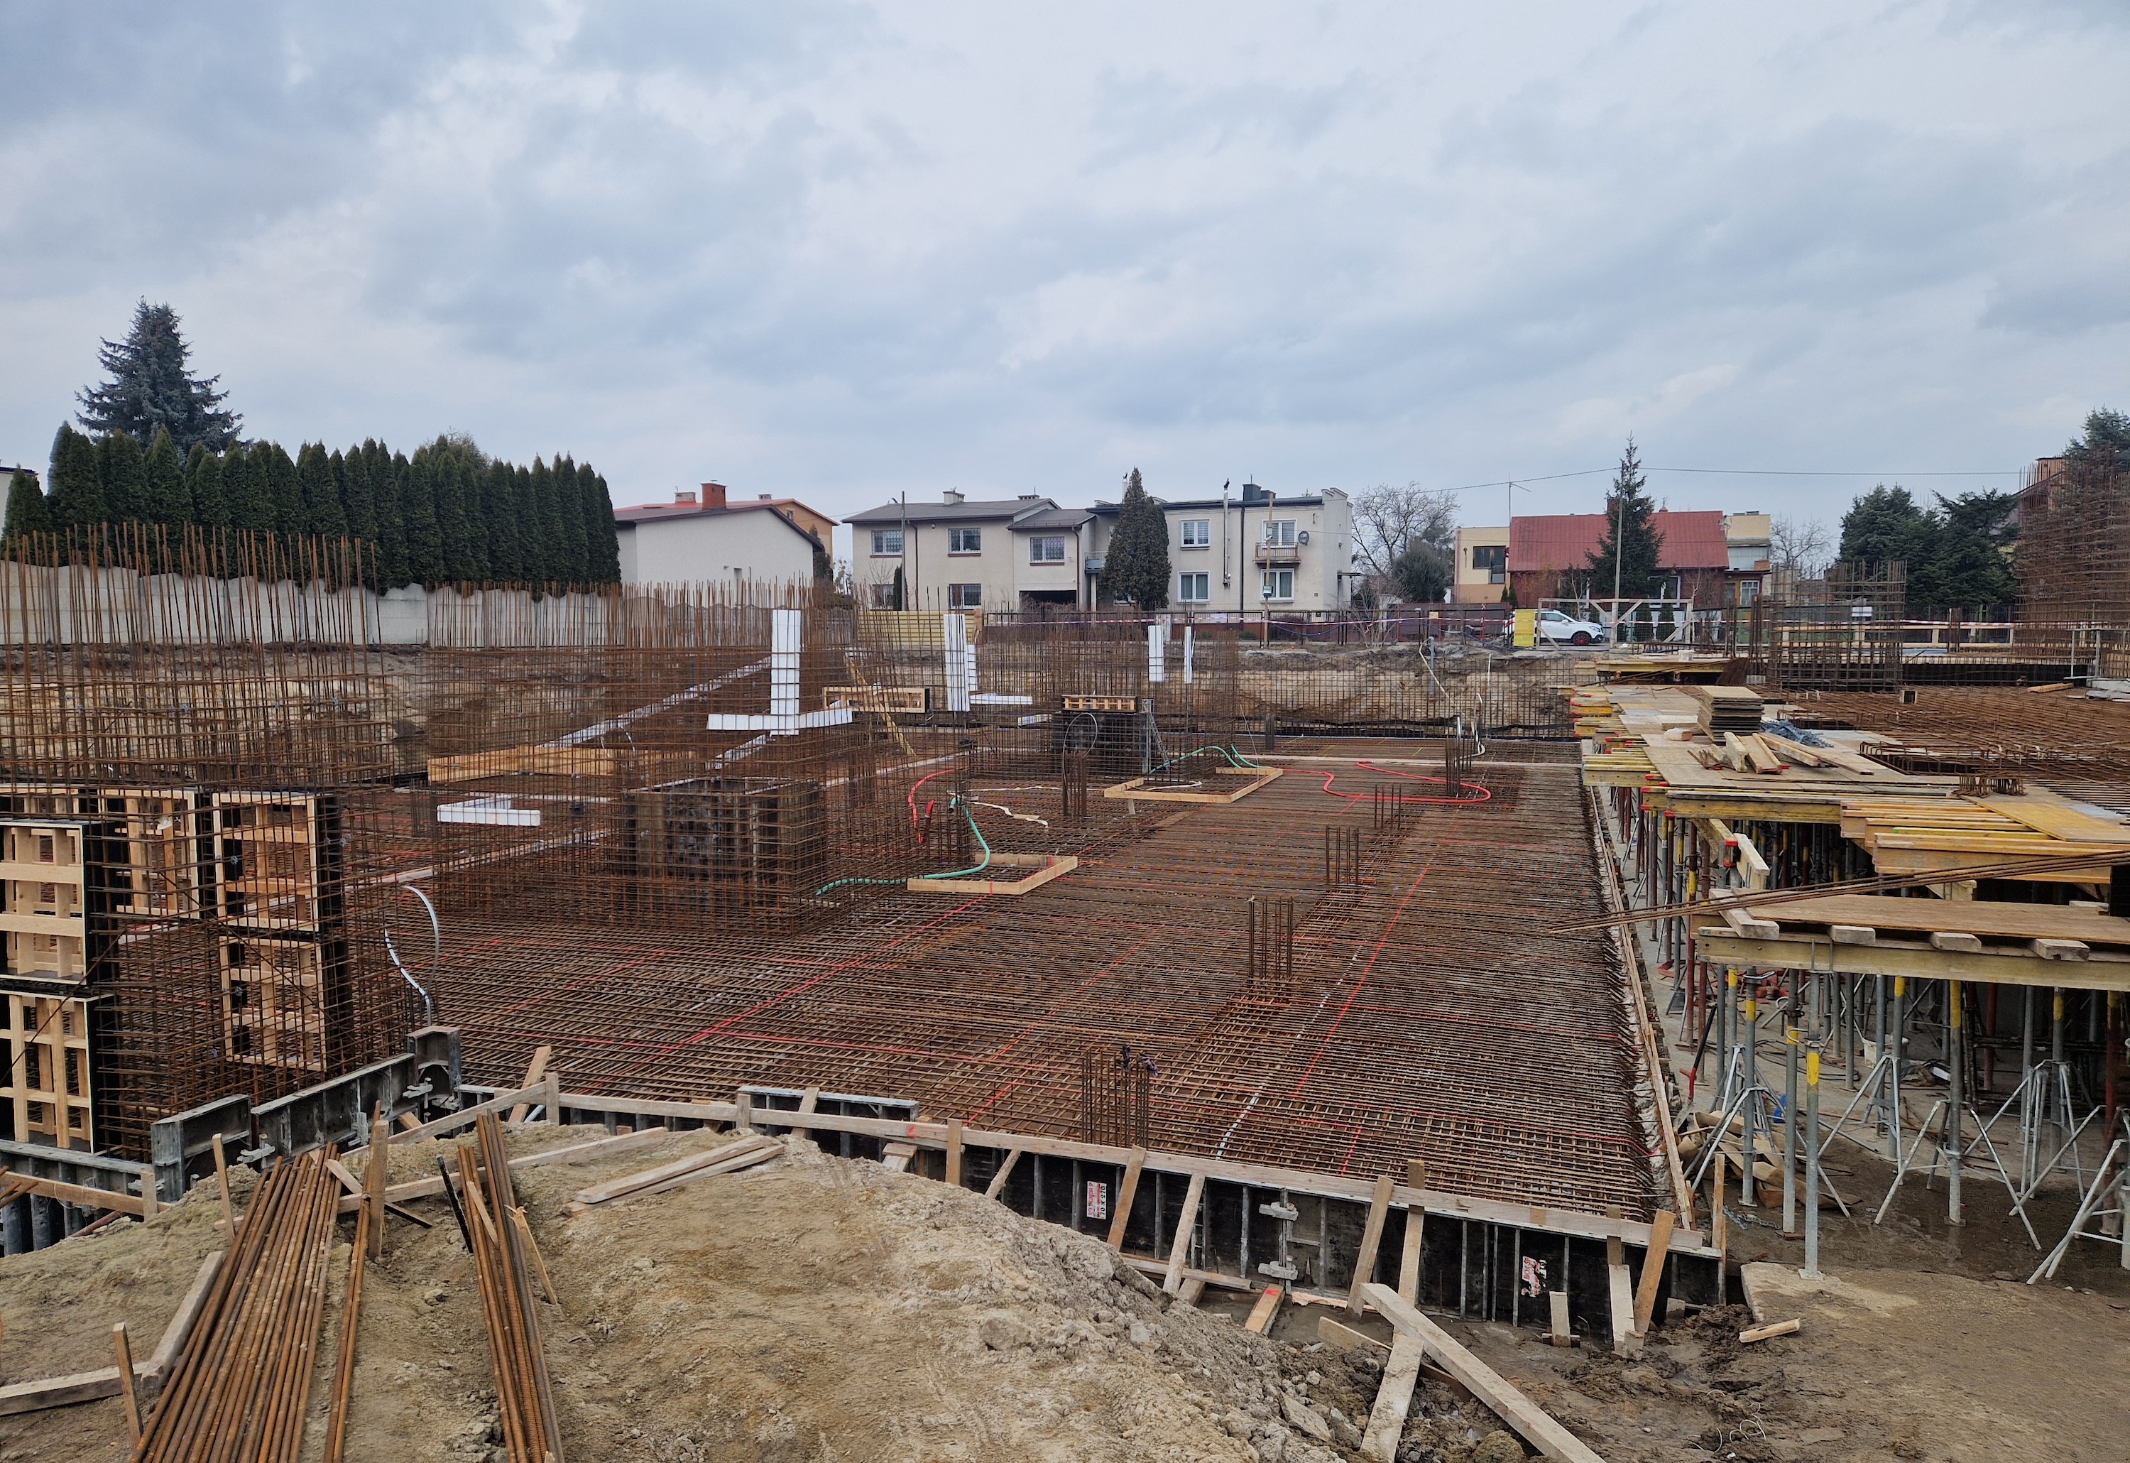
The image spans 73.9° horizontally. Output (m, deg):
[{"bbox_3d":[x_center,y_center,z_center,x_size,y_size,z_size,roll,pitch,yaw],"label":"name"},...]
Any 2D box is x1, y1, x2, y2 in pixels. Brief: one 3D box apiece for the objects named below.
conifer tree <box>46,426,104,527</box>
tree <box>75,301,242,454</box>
[{"bbox_3d":[-22.781,-4.620,32.411,1.350,5.000,1.350,0,4,0],"label":"conifer tree"},{"bbox_3d":[-26.544,-7.545,41.129,5.300,9.800,5.300,0,4,0],"label":"tree"}]

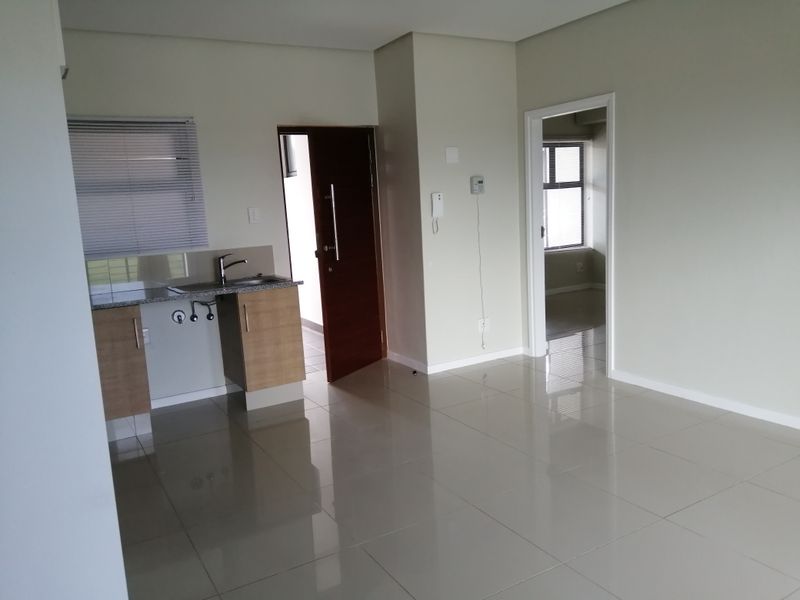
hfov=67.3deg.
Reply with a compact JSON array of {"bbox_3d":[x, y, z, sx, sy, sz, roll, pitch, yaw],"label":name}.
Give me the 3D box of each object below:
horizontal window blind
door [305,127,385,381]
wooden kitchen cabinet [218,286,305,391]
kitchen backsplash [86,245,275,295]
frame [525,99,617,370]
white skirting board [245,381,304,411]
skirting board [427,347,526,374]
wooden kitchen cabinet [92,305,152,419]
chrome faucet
[{"bbox_3d":[-1.929,-0.828,4.338,1.016,0.976,0.089,-8,10,-30],"label":"horizontal window blind"},{"bbox_3d":[-0.435,-0.394,5.207,0.045,2.031,0.853,2,10,31],"label":"door"},{"bbox_3d":[-1.074,0.248,4.590,0.448,0.706,0.609,-8,10,-30],"label":"wooden kitchen cabinet"},{"bbox_3d":[-1.674,-0.226,4.529,1.501,0.250,0.020,-8,10,-30],"label":"kitchen backsplash"},{"bbox_3d":[1.435,-0.508,4.974,0.149,2.160,0.933,-8,10,-30],"label":"frame"},{"bbox_3d":[-0.923,0.701,4.452,0.441,0.161,0.018,-8,10,-30],"label":"white skirting board"},{"bbox_3d":[0.691,0.535,5.336,1.060,0.066,0.017,-8,10,-30],"label":"skirting board"},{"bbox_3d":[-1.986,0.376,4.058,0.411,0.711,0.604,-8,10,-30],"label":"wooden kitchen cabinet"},{"bbox_3d":[-1.256,-0.231,4.501,0.218,0.230,0.059,-1,9,9],"label":"chrome faucet"}]

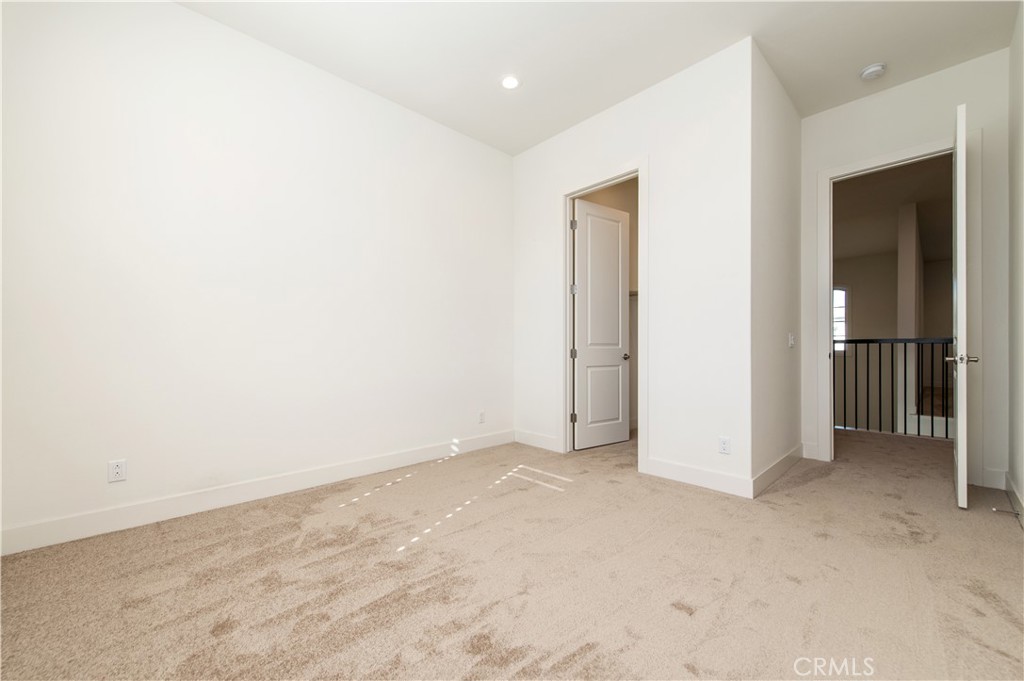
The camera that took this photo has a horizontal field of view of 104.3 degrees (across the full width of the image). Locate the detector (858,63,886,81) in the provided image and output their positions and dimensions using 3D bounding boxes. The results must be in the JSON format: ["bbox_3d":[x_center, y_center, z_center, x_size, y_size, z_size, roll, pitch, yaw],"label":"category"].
[{"bbox_3d":[2.668,-1.979,2.945,0.140,0.040,0.140,0,-1,-43],"label":"detector"}]

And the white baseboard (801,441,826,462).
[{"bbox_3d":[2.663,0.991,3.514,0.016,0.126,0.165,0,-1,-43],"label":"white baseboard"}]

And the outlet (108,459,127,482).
[{"bbox_3d":[-2.165,0.720,2.186,0.070,0.115,0.008,0,-1,-43],"label":"outlet"}]

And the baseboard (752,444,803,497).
[{"bbox_3d":[2.095,0.984,3.092,1.422,0.126,0.016,0,-1,-43],"label":"baseboard"}]

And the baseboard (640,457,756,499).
[{"bbox_3d":[1.315,0.983,2.895,0.016,0.126,0.798,0,-1,-43],"label":"baseboard"}]

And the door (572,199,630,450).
[{"bbox_3d":[0.920,-0.147,4.032,0.762,2.420,0.037,0,0,-32],"label":"door"}]

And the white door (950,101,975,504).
[{"bbox_3d":[2.973,-0.196,2.636,0.762,2.420,0.037,0,-1,-43],"label":"white door"}]

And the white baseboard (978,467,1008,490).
[{"bbox_3d":[3.361,0.974,2.774,0.016,0.126,0.133,0,-1,-43],"label":"white baseboard"}]

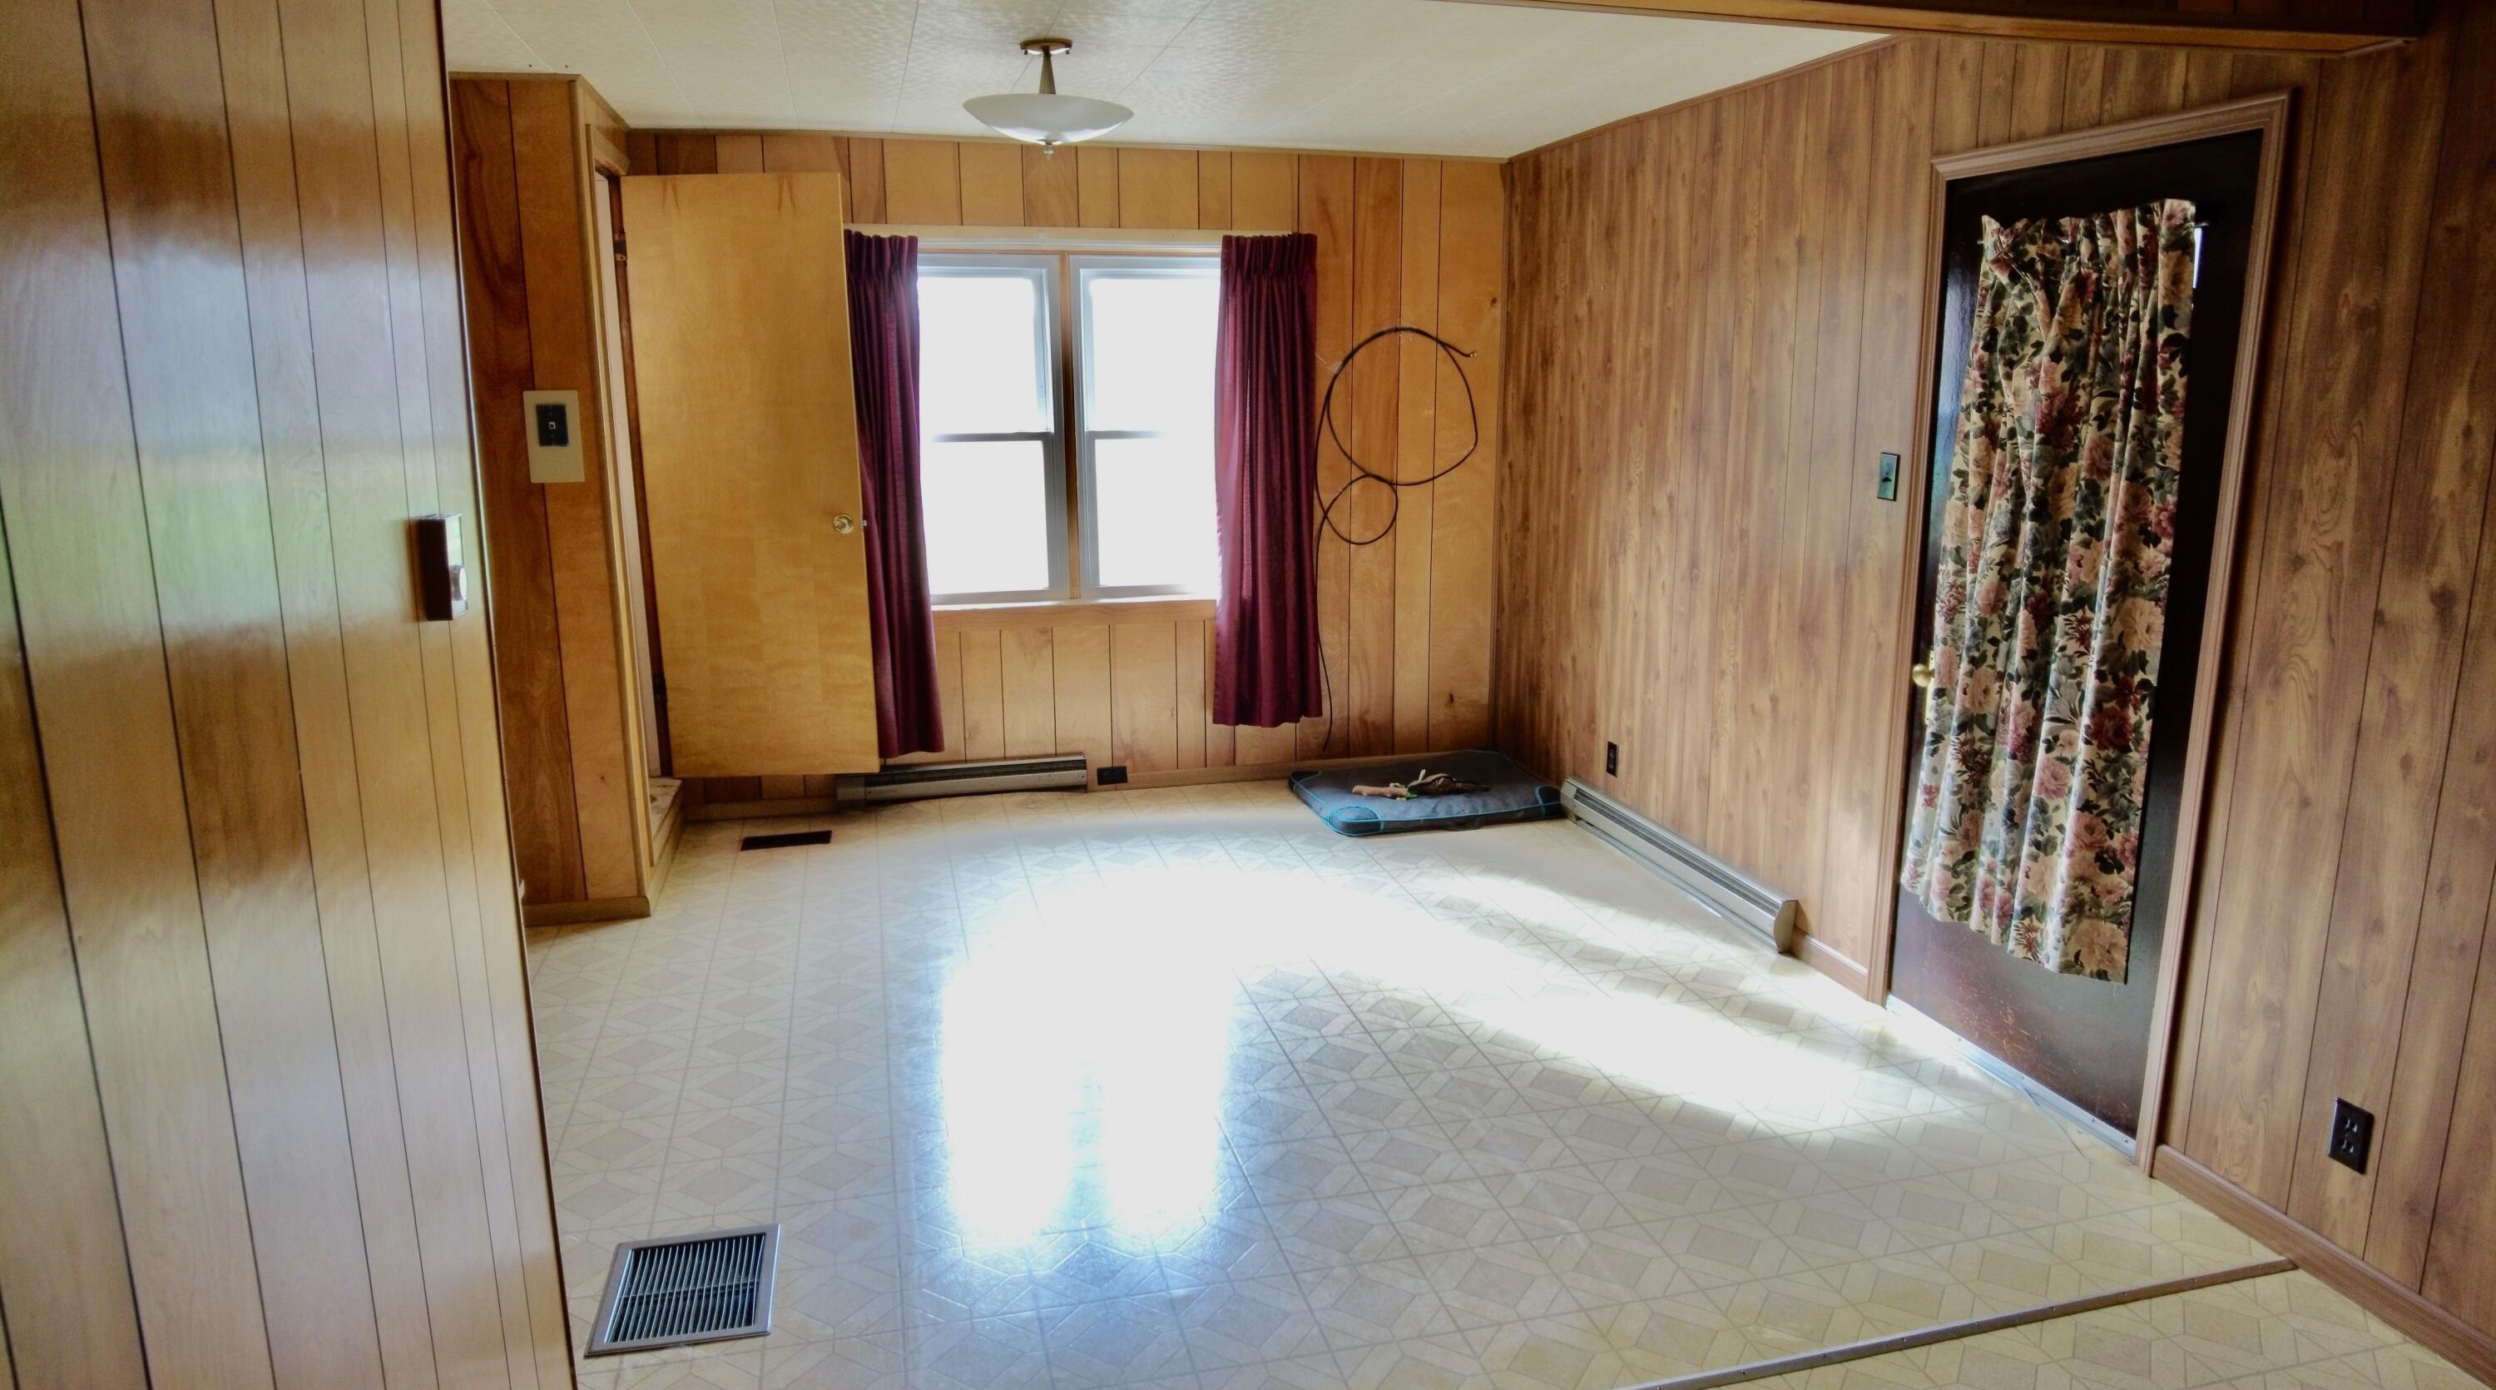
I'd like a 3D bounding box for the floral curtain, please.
[{"bbox_3d":[1.704,-0.228,3.059,0.100,1.560,0.680,-3,12,-14],"label":"floral curtain"}]

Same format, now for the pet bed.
[{"bbox_3d":[0.692,0.372,5.609,0.910,0.090,0.720,-3,12,-14],"label":"pet bed"}]

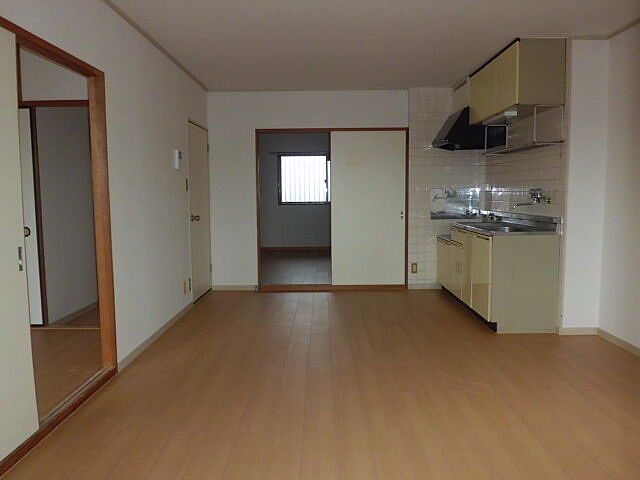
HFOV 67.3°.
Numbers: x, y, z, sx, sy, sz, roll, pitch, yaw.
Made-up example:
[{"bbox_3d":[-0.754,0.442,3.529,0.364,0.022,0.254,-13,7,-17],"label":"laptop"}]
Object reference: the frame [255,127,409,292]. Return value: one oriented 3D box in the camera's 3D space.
[{"bbox_3d":[0.143,-0.336,5.543,1.755,1.875,0.100,0,5,0],"label":"frame"}]

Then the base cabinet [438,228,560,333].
[{"bbox_3d":[1.600,0.261,4.624,0.540,0.790,1.780,0,5,0],"label":"base cabinet"}]

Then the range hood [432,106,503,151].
[{"bbox_3d":[1.543,-1.150,5.061,0.580,0.410,0.610,0,5,0],"label":"range hood"}]

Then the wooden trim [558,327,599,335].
[{"bbox_3d":[1.998,0.709,3.737,0.320,0.065,0.020,0,5,0],"label":"wooden trim"}]

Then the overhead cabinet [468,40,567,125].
[{"bbox_3d":[1.659,-1.316,4.157,0.355,0.495,1.160,0,5,0],"label":"overhead cabinet"}]

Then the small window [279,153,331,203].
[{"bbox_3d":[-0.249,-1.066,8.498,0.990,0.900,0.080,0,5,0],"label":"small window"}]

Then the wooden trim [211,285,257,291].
[{"bbox_3d":[-1.007,0.558,5.618,0.530,0.070,0.015,0,5,0],"label":"wooden trim"}]

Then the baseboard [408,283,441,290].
[{"bbox_3d":[1.218,0.541,5.617,0.380,0.085,0.015,0,5,0],"label":"baseboard"}]

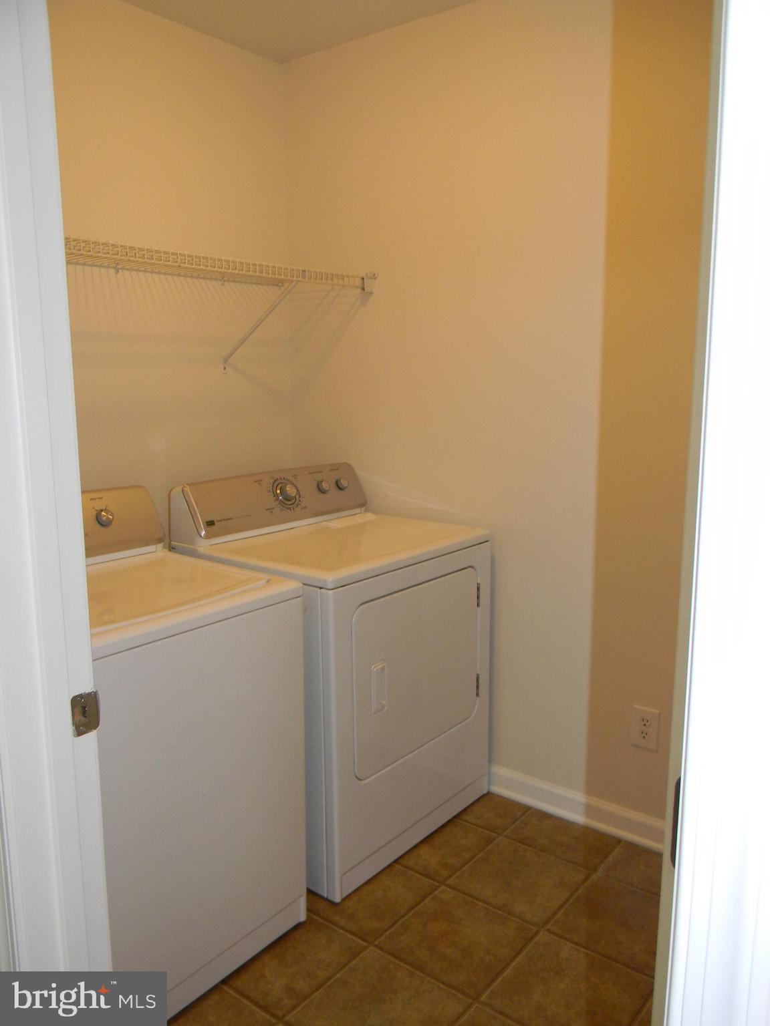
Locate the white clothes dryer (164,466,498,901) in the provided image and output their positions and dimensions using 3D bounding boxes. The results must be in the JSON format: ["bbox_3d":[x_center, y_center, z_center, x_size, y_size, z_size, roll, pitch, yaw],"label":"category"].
[{"bbox_3d":[-0.157,0.430,2.601,0.673,1.075,0.730,8,13,39],"label":"white clothes dryer"}]

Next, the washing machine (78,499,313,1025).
[{"bbox_3d":[-0.670,0.537,2.002,0.668,1.085,0.683,8,13,39],"label":"washing machine"}]

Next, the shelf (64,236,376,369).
[{"bbox_3d":[-0.706,-0.552,2.290,0.399,0.307,1.638,7,13,38],"label":"shelf"}]

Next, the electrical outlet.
[{"bbox_3d":[0.747,0.621,2.386,0.073,0.117,0.009,7,13,38],"label":"electrical outlet"}]

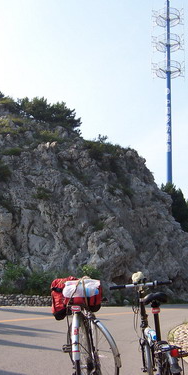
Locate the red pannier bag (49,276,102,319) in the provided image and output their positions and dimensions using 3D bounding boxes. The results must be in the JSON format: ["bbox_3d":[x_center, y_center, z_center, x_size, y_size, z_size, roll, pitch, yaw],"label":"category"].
[{"bbox_3d":[-0.124,0.807,3.480,0.345,0.290,0.320,-5,-13,7],"label":"red pannier bag"}]

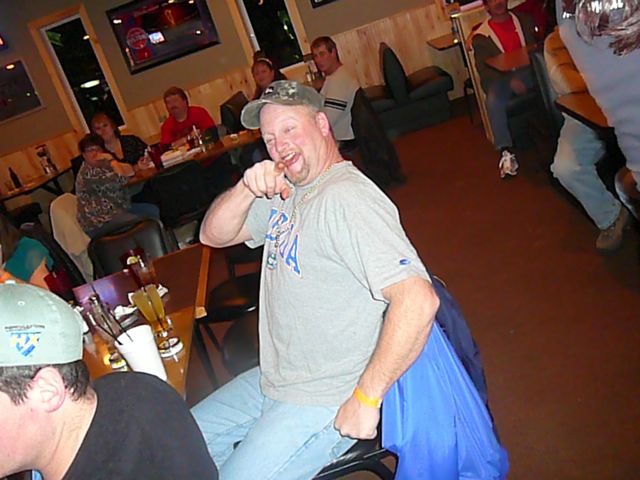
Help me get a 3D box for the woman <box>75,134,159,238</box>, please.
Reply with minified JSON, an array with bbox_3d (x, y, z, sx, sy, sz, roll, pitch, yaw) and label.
[{"bbox_3d":[-1.452,-0.289,4.957,0.740,1.170,0.520,-16,18,9],"label":"woman"}]

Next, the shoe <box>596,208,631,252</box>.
[{"bbox_3d":[1.409,-0.066,3.125,0.110,0.130,0.300,0,26,46],"label":"shoe"}]

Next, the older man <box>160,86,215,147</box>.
[{"bbox_3d":[-0.960,-0.674,5.438,0.560,1.280,0.730,-17,18,5],"label":"older man"}]

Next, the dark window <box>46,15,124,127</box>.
[{"bbox_3d":[-2.466,-1.690,6.824,0.430,1.170,0.070,-18,18,3],"label":"dark window"}]

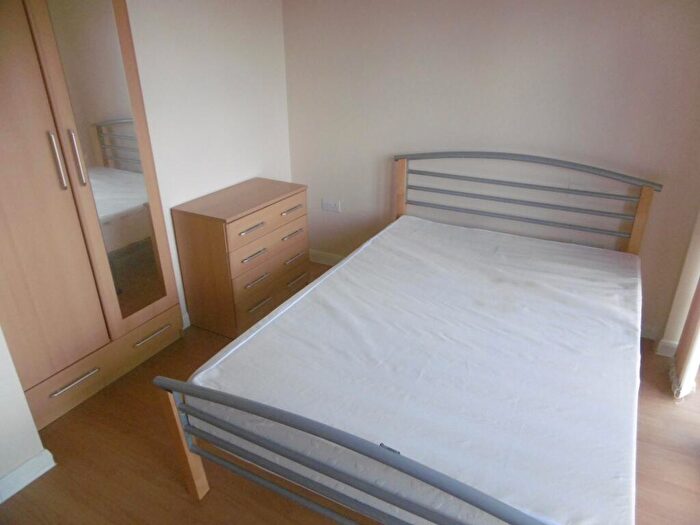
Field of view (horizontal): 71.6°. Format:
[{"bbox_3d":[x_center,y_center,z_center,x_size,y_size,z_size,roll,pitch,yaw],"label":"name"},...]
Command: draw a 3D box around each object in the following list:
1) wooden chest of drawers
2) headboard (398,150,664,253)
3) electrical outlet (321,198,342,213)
[{"bbox_3d":[-0.631,-0.048,3.066,0.426,0.757,0.743,13,28,27],"label":"wooden chest of drawers"},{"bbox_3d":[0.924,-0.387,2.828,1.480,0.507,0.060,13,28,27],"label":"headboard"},{"bbox_3d":[-0.146,-0.419,3.555,0.148,0.087,0.028,13,28,27],"label":"electrical outlet"}]

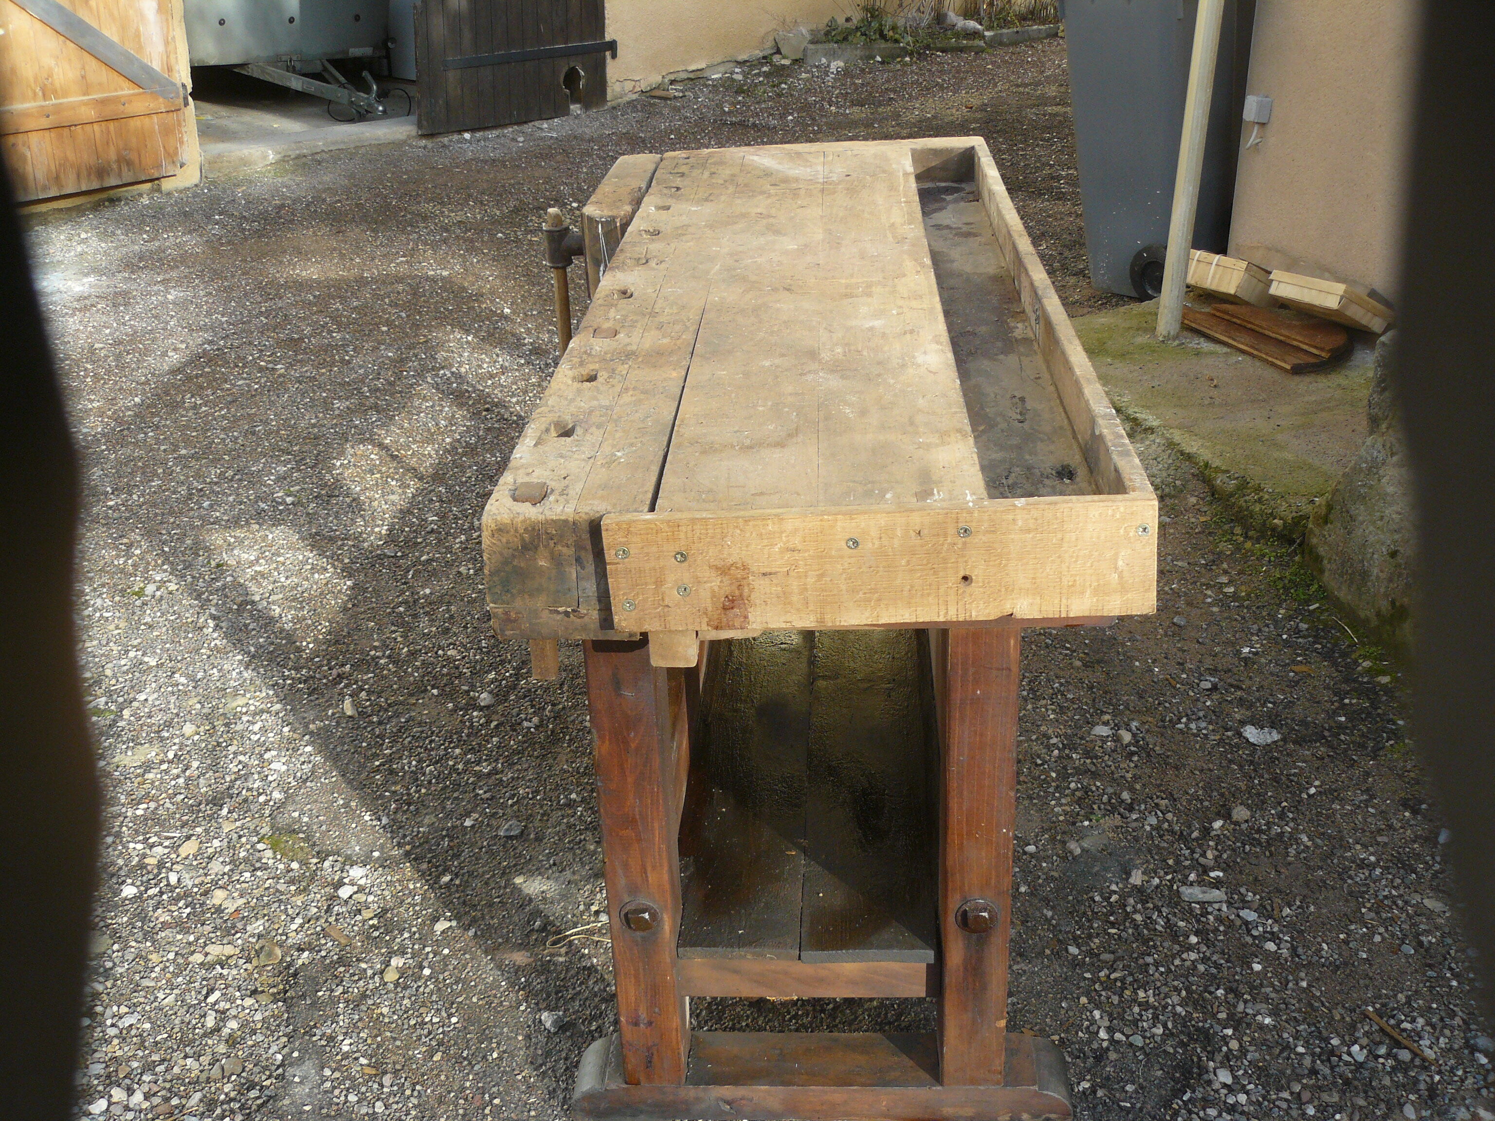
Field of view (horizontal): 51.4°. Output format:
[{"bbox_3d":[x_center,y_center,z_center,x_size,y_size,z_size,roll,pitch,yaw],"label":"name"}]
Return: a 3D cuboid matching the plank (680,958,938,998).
[{"bbox_3d":[0.077,0.493,1.881,0.316,0.056,0.040,-1,25,3],"label":"plank"}]

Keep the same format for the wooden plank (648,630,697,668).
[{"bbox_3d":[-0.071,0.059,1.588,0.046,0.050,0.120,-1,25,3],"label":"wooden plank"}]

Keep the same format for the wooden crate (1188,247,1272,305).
[{"bbox_3d":[1.394,-0.809,4.515,0.193,0.098,0.295,17,10,-31],"label":"wooden crate"}]

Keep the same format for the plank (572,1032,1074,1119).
[{"bbox_3d":[0.092,0.648,1.954,0.617,0.055,0.090,-1,25,3],"label":"plank"}]

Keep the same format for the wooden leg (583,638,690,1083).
[{"bbox_3d":[-0.123,0.343,1.818,0.070,0.632,0.087,-1,25,3],"label":"wooden leg"}]

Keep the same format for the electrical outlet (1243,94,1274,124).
[{"bbox_3d":[1.609,-1.421,4.895,0.052,0.080,0.078,-11,26,-16],"label":"electrical outlet"}]

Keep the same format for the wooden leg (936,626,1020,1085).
[{"bbox_3d":[0.264,0.334,1.794,0.073,0.632,0.087,-1,25,3],"label":"wooden leg"}]

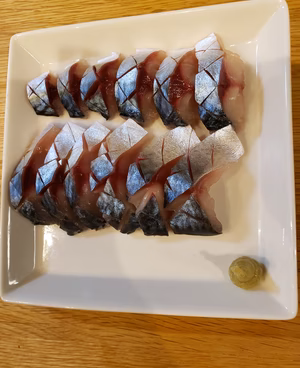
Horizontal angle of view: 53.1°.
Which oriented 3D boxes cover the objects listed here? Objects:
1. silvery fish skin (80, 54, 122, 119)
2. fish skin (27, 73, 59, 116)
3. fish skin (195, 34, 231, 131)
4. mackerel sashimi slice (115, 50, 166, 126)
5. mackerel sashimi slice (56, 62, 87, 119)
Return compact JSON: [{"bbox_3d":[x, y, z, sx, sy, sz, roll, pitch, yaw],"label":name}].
[{"bbox_3d":[-0.042,-0.083,0.256,0.031,0.017,0.049,-6,85,11],"label":"silvery fish skin"},{"bbox_3d":[-0.096,-0.080,0.268,0.023,0.014,0.035,-6,85,11],"label":"fish skin"},{"bbox_3d":[0.049,-0.079,0.236,0.021,0.020,0.071,-6,85,11],"label":"fish skin"},{"bbox_3d":[-0.009,-0.079,0.248,0.036,0.019,0.054,-6,85,11],"label":"mackerel sashimi slice"},{"bbox_3d":[-0.069,-0.083,0.262,0.019,0.016,0.044,-7,85,11],"label":"mackerel sashimi slice"}]

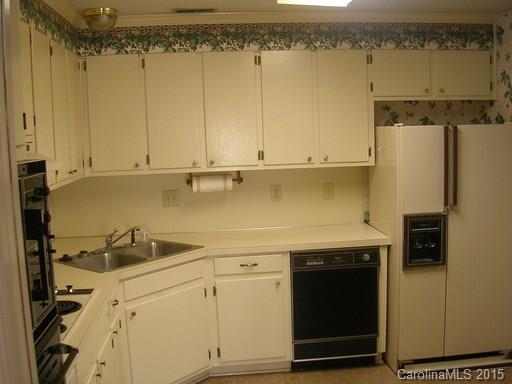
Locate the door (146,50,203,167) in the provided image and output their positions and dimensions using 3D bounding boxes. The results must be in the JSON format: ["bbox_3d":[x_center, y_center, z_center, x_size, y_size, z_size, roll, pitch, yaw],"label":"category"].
[{"bbox_3d":[-0.565,-0.549,3.861,0.353,0.782,0.022,-2,6,-5],"label":"door"}]

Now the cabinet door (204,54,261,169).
[{"bbox_3d":[-0.173,-0.566,3.895,0.359,0.782,0.022,-2,6,-5],"label":"cabinet door"}]

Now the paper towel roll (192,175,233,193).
[{"bbox_3d":[-0.304,-0.059,3.965,0.277,0.121,0.121,-3,7,-6],"label":"paper towel roll"}]

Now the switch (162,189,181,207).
[{"bbox_3d":[-0.636,0.046,4.230,0.125,0.123,0.012,-2,7,-7],"label":"switch"}]

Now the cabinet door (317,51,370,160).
[{"bbox_3d":[0.617,-0.598,3.963,0.355,0.782,0.022,-2,6,-5],"label":"cabinet door"}]

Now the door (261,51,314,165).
[{"bbox_3d":[0.223,-0.582,3.929,0.355,0.782,0.022,-2,6,-5],"label":"door"}]

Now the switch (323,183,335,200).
[{"bbox_3d":[0.555,0.000,4.262,0.075,0.119,0.010,-3,7,-6],"label":"switch"}]

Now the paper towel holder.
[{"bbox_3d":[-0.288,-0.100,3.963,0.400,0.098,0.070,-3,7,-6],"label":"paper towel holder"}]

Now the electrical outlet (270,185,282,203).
[{"bbox_3d":[0.153,0.014,4.219,0.074,0.119,0.010,-3,7,-6],"label":"electrical outlet"}]

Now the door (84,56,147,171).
[{"bbox_3d":[-0.955,-0.533,3.827,0.347,0.782,0.022,-2,6,-5],"label":"door"}]

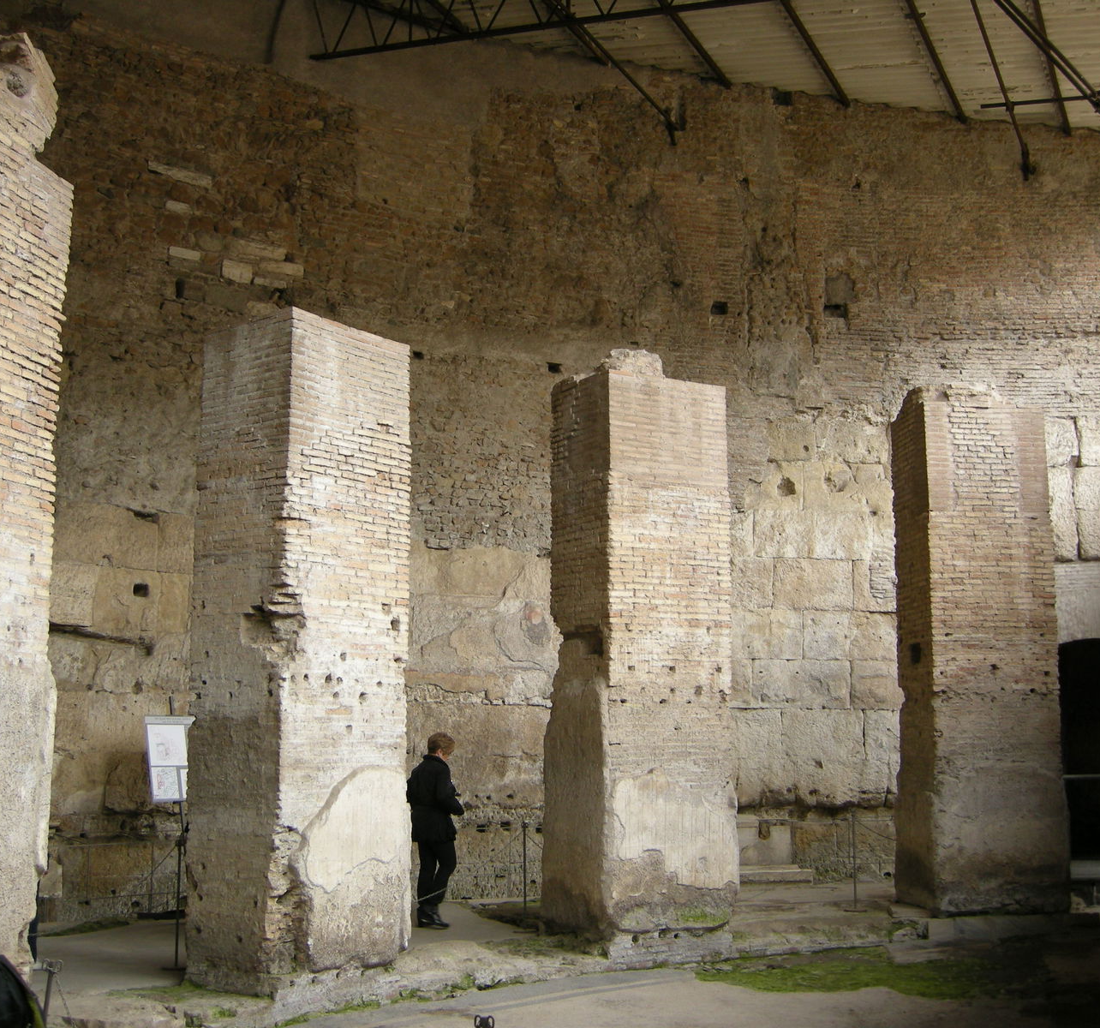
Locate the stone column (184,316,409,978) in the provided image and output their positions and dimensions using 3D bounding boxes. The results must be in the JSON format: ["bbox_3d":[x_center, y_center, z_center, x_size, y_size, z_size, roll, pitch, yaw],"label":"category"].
[{"bbox_3d":[-1.861,1.011,10.862,0.947,4.838,1.334,-6,-11,36],"label":"stone column"}]

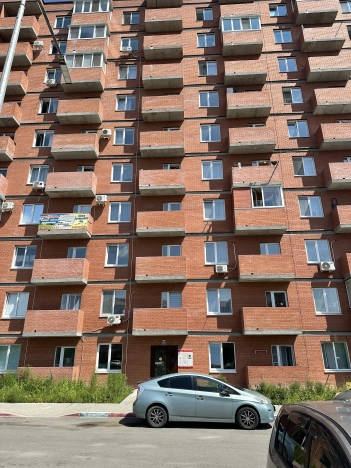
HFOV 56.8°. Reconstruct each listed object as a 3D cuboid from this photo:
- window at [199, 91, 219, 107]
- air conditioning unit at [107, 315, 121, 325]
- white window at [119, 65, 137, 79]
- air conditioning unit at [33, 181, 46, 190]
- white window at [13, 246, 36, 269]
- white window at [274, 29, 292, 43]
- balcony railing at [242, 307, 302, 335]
[{"bbox_3d":[2.476,-9.916,23.906,1.443,1.468,0.118,-1,-20,3],"label":"window"},{"bbox_3d":[-3.441,4.856,18.344,0.730,0.510,0.270,-1,-20,3],"label":"air conditioning unit"},{"bbox_3d":[-3.644,-12.378,24.905,1.390,1.453,0.140,-1,-20,3],"label":"white window"},{"bbox_3d":[-8.997,-3.187,21.455,0.780,0.520,0.300,-1,-20,3],"label":"air conditioning unit"},{"bbox_3d":[-9.381,1.467,20.322,1.375,1.413,0.150,-1,-20,3],"label":"white window"},{"bbox_3d":[8.380,-15.390,25.313,1.390,1.453,0.140,-1,-20,3],"label":"white window"},{"bbox_3d":[5.278,4.798,17.789,2.960,1.391,0.947,-1,-20,3],"label":"balcony railing"}]

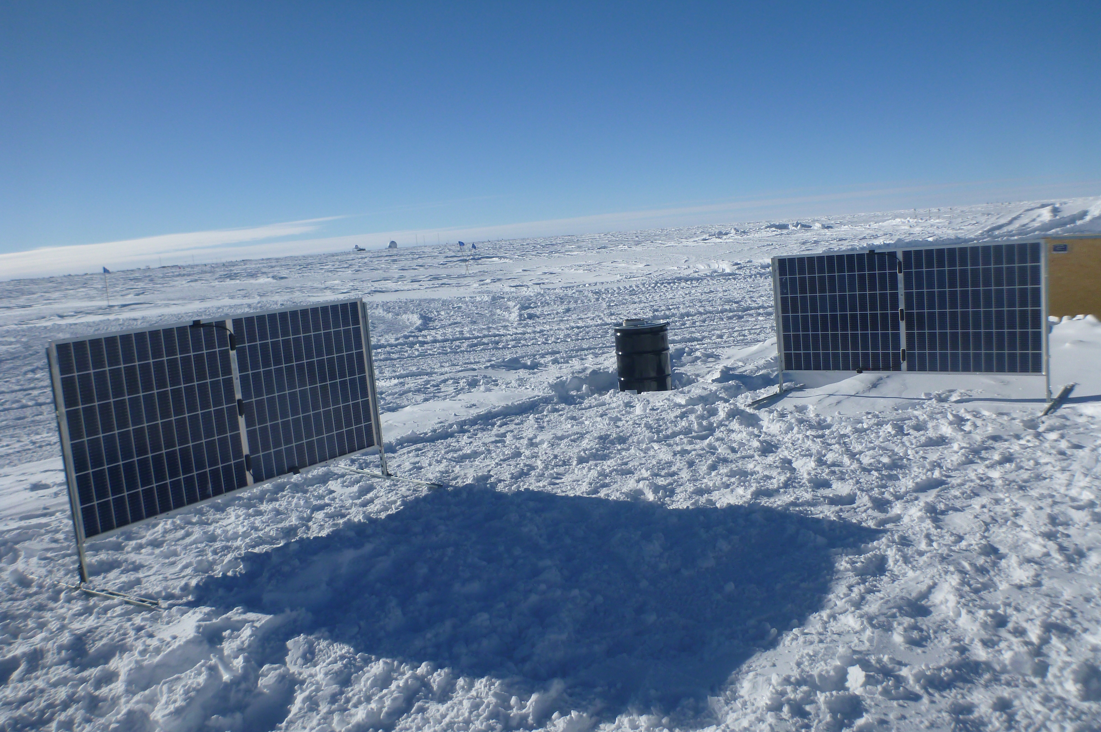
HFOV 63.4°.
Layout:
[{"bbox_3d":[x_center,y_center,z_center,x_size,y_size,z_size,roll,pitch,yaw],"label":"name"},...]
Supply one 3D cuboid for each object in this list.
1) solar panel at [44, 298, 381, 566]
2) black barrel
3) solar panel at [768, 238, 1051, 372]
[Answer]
[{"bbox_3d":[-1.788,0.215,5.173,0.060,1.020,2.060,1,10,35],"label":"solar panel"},{"bbox_3d":[1.025,0.000,9.740,0.590,0.860,0.590,-4,8,6],"label":"black barrel"},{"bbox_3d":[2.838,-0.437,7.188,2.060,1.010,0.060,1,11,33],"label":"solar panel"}]

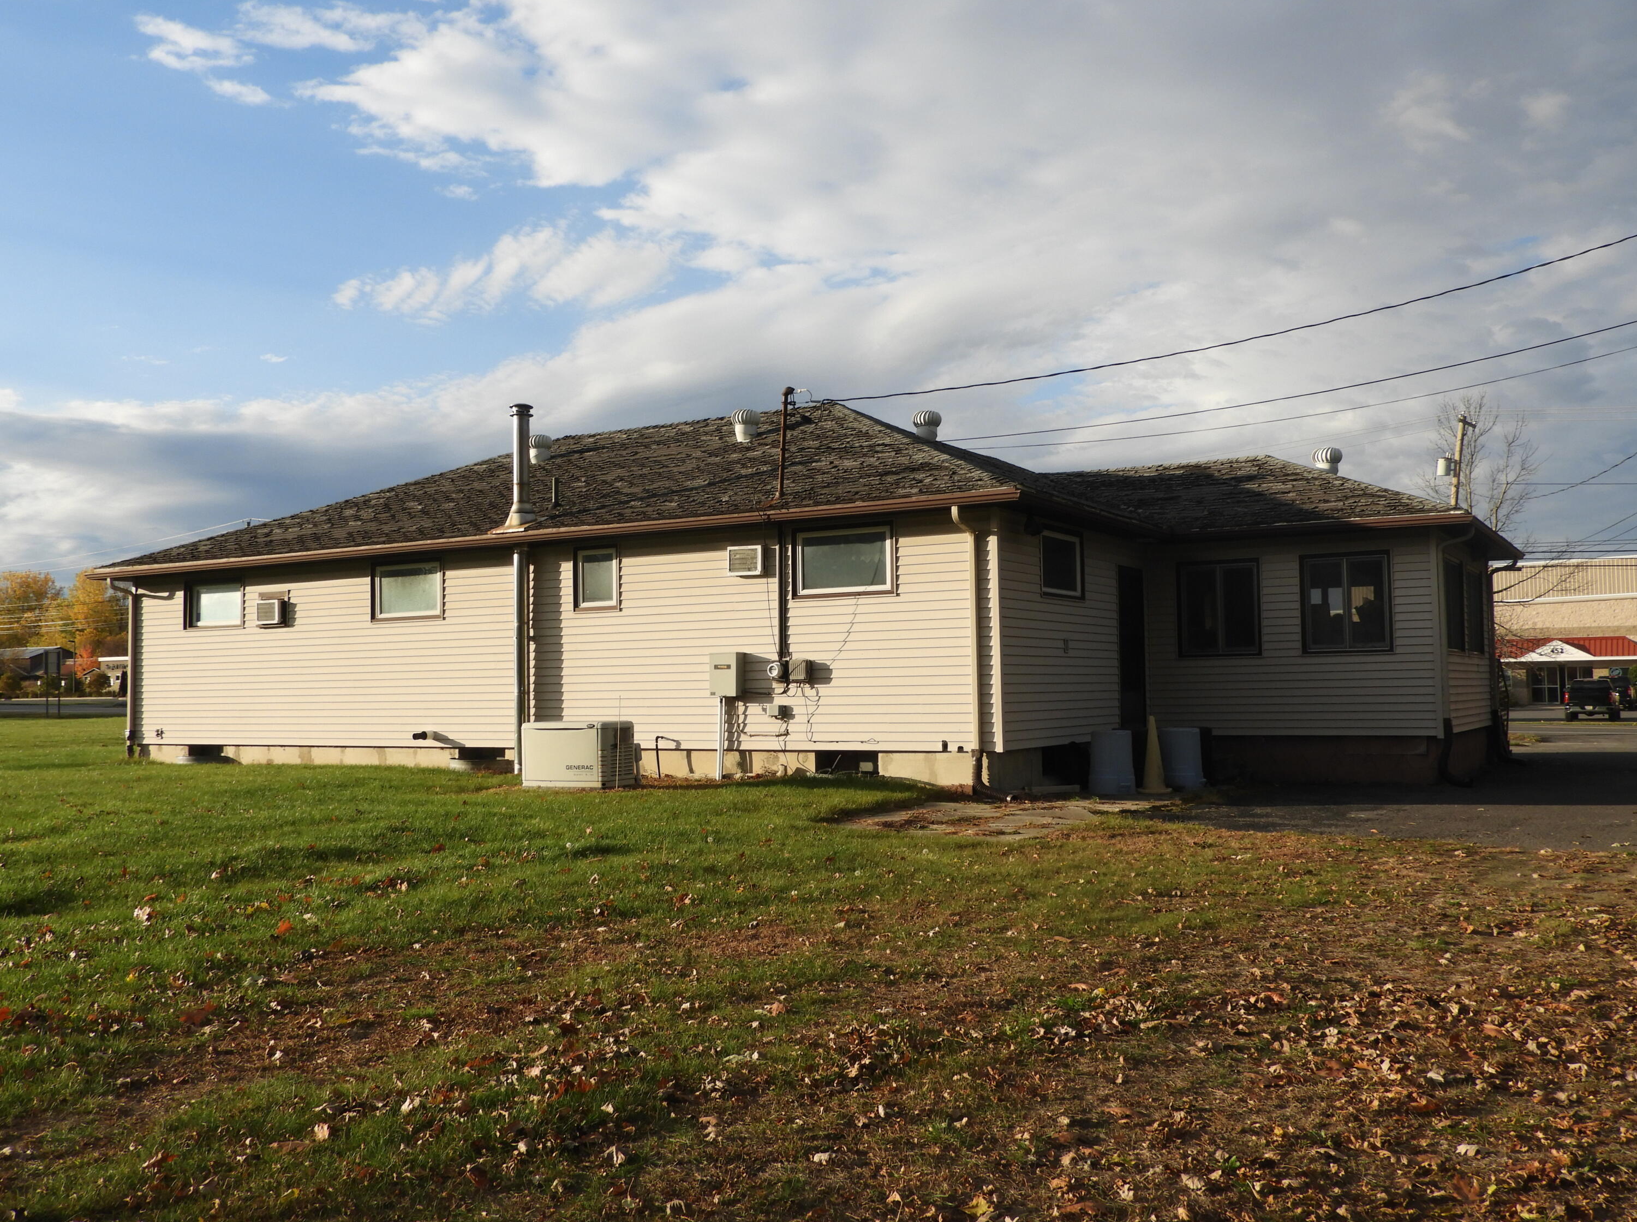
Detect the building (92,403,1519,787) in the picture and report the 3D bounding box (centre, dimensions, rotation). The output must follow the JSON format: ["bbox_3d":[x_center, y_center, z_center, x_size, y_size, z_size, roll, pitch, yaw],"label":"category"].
[{"bbox_3d":[-0.280,-0.371,22.224,19.400,5.550,10.700,-3,-4,30],"label":"building"}]

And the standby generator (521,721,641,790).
[{"bbox_3d":[-2.894,1.742,17.137,1.220,0.760,0.640,-3,-4,30],"label":"standby generator"}]

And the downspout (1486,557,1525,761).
[{"bbox_3d":[10.562,0.721,21.812,0.450,3.200,0.400,-3,-4,30],"label":"downspout"}]

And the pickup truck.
[{"bbox_3d":[36.643,4.194,67.154,2.030,1.920,5.800,-3,-4,32],"label":"pickup truck"}]

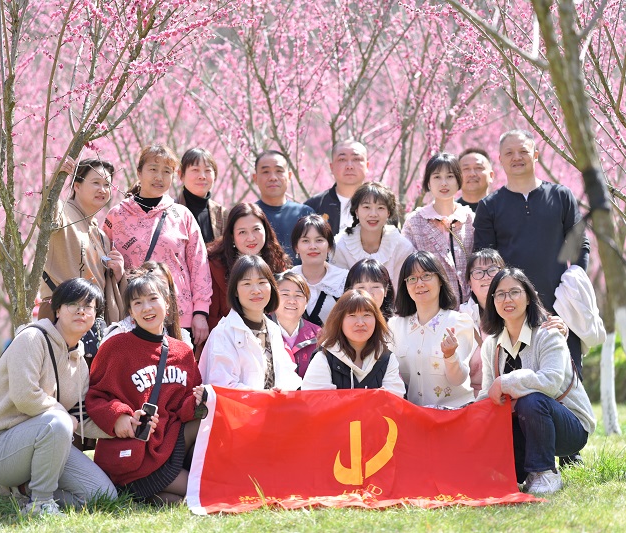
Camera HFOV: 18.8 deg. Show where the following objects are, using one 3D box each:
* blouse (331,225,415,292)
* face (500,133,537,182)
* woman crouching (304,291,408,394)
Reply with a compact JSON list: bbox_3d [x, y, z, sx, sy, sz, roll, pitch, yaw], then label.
[{"bbox_3d":[0.285,0.000,8.900,0.440,0.450,0.300,0,0,5],"label":"blouse"},{"bbox_3d":[1.007,-0.539,9.250,0.175,0.225,0.170,0,0,7],"label":"face"},{"bbox_3d":[0.171,0.526,7.950,0.470,0.870,0.580,0,-3,0],"label":"woman crouching"}]

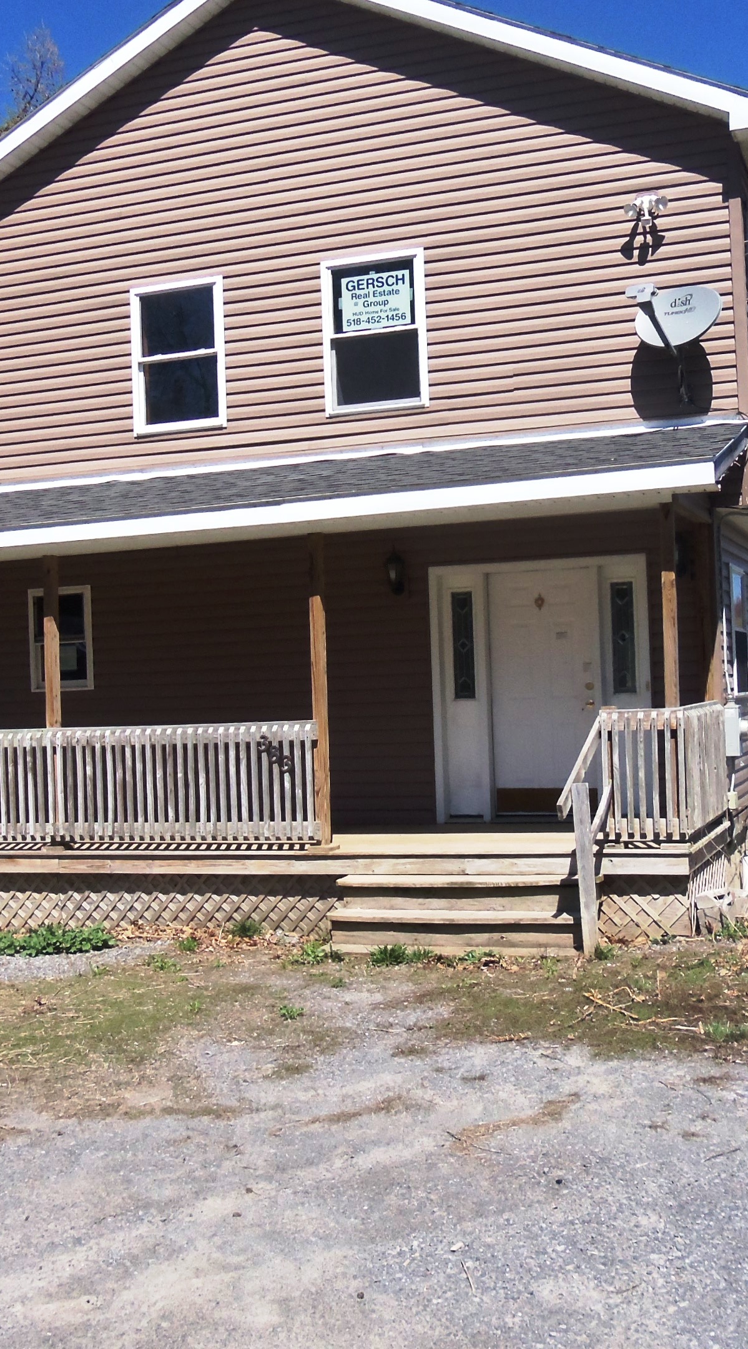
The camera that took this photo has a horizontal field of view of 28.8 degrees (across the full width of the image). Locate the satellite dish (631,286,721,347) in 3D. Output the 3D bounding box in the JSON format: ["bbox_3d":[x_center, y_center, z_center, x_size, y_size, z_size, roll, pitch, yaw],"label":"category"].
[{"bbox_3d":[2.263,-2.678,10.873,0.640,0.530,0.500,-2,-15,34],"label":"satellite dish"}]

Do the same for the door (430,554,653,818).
[{"bbox_3d":[1.330,0.145,11.731,1.798,2.121,0.150,-2,-1,21],"label":"door"}]

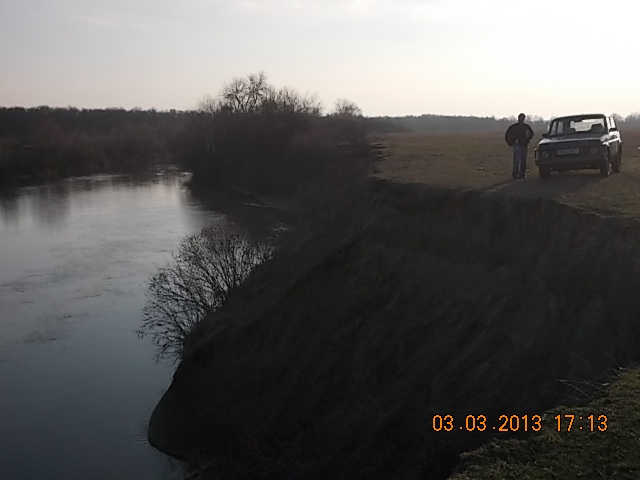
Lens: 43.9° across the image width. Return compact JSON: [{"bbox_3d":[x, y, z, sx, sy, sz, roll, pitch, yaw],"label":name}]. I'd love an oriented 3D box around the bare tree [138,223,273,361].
[{"bbox_3d":[-2.759,1.239,19.500,3.300,3.300,3.000,0,8,0],"label":"bare tree"}]

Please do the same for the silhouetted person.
[{"bbox_3d":[5.156,-2.441,20.600,0.680,1.690,0.360,1,8,7],"label":"silhouetted person"}]

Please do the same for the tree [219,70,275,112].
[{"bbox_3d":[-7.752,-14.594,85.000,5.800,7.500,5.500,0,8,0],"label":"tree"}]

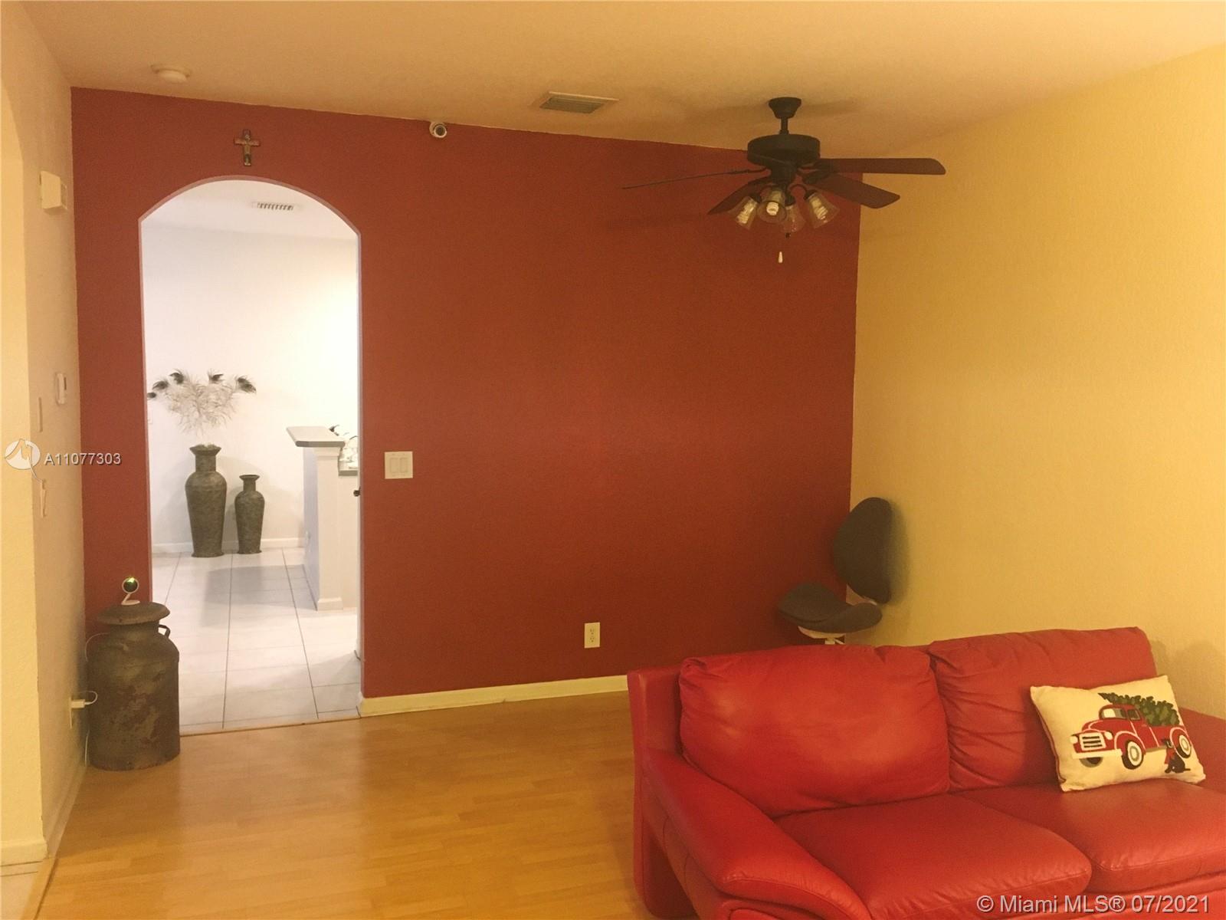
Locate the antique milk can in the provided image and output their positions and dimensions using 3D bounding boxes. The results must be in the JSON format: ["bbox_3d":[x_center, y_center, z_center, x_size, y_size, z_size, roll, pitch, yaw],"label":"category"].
[{"bbox_3d":[-1.984,0.915,4.250,0.345,0.620,0.345,-1,5,-20],"label":"antique milk can"}]

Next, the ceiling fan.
[{"bbox_3d":[0.699,-1.206,4.219,1.300,0.530,1.300,-1,5,-20],"label":"ceiling fan"}]

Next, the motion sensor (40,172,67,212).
[{"bbox_3d":[-1.895,-0.899,3.488,0.055,0.130,0.160,-1,5,-20],"label":"motion sensor"}]

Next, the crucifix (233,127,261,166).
[{"bbox_3d":[-1.565,-1.335,4.393,0.107,0.160,0.020,-1,5,-20],"label":"crucifix"}]

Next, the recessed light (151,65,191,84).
[{"bbox_3d":[-1.681,-1.459,3.903,0.140,0.042,0.140,-1,5,-20],"label":"recessed light"}]

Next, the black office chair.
[{"bbox_3d":[1.053,0.697,4.932,0.600,1.030,0.580,-2,5,-26],"label":"black office chair"}]

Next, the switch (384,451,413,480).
[{"bbox_3d":[-0.985,0.025,4.729,0.126,0.122,0.012,-1,5,-20],"label":"switch"}]

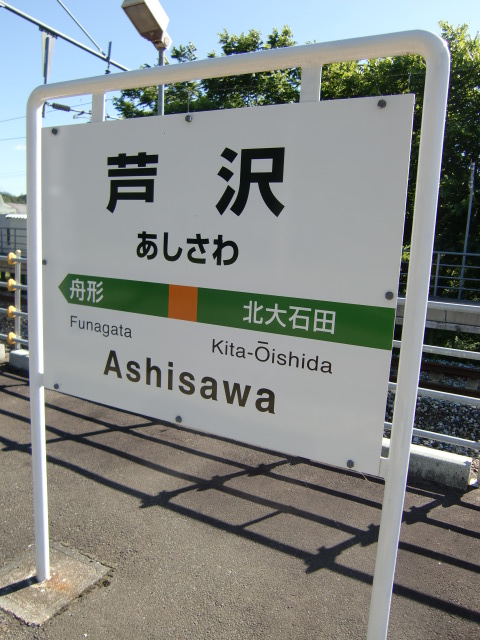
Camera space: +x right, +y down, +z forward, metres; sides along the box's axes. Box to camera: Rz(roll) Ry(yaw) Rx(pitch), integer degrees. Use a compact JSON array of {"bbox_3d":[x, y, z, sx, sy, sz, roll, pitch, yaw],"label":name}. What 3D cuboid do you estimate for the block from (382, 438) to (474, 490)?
[{"bbox_3d":[1.048,0.856,3.157,0.660,0.150,0.130,8,11,29],"label":"block"}]

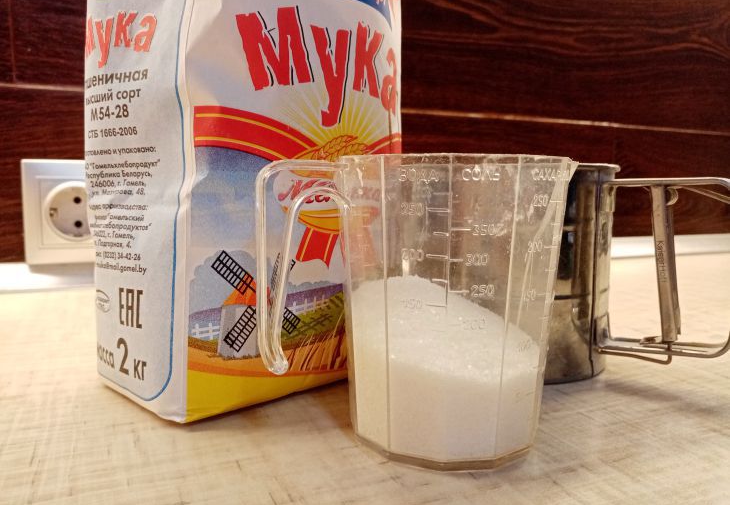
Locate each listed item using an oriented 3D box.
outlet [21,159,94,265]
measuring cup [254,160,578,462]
[{"bbox_3d":[-0.229,-0.033,0.446,0.081,0.081,0.012,-2,7,-22],"label":"outlet"},{"bbox_3d":[0.022,0.015,0.186,0.116,0.092,0.076,-2,7,-19],"label":"measuring cup"}]

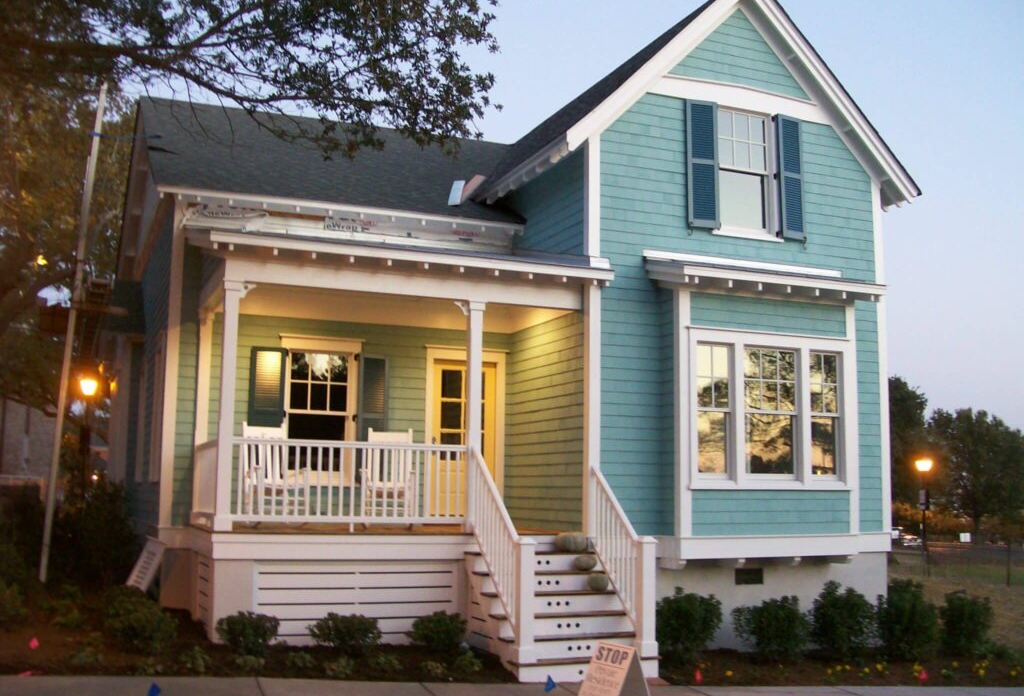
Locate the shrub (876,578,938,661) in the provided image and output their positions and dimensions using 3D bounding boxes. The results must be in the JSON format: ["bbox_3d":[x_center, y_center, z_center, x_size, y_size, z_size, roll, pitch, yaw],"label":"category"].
[{"bbox_3d":[4.720,3.226,12.749,0.720,0.920,0.700,4,-8,-21],"label":"shrub"}]

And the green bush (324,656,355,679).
[{"bbox_3d":[-1.503,2.755,9.297,0.260,0.185,0.260,4,-8,-21],"label":"green bush"}]

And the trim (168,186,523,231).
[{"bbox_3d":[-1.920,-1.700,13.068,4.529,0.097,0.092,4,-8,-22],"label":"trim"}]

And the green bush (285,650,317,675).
[{"bbox_3d":[-1.850,2.729,9.335,0.270,0.190,0.260,4,-8,-21],"label":"green bush"}]

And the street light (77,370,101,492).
[{"bbox_3d":[-8.304,2.167,20.760,0.420,3.430,0.420,4,-8,-21],"label":"street light"}]

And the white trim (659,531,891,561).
[{"bbox_3d":[3.379,2.371,12.825,3.323,0.246,0.460,4,-8,-21],"label":"white trim"}]

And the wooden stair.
[{"bbox_3d":[0.461,2.577,10.849,1.581,1.285,1.479,4,-8,-22],"label":"wooden stair"}]

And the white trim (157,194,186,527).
[{"bbox_3d":[-3.984,0.151,12.490,0.148,3.774,0.102,4,-8,-22],"label":"white trim"}]

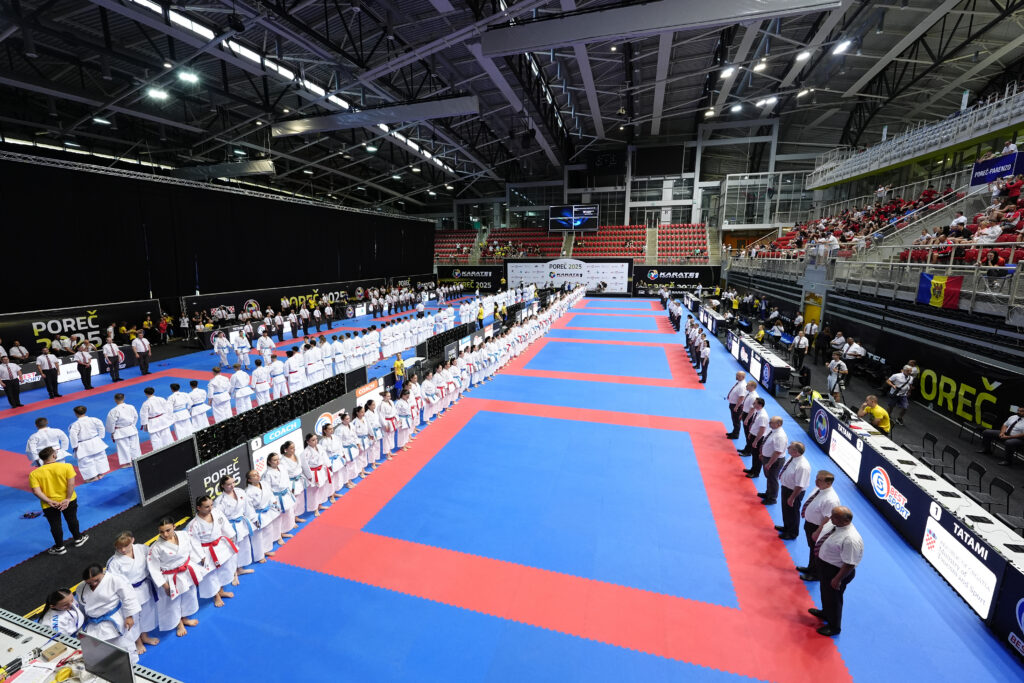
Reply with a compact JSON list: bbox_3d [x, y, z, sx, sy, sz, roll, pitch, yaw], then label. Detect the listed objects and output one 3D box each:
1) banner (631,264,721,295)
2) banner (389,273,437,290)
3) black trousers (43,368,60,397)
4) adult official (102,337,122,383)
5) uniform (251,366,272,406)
[{"bbox_3d":[18.153,-6.511,44.394,8.888,3.585,0.081,3,12,17],"label":"banner"},{"bbox_3d":[-12.175,-7.022,51.053,0.102,2.754,10.812,3,12,17],"label":"banner"},{"bbox_3d":[-16.357,1.482,14.151,0.300,1.030,0.400,3,12,17],"label":"black trousers"},{"bbox_3d":[-16.300,0.752,16.269,0.384,1.794,0.560,3,12,17],"label":"adult official"},{"bbox_3d":[-8.353,1.459,13.239,0.357,1.336,0.581,3,12,17],"label":"uniform"}]

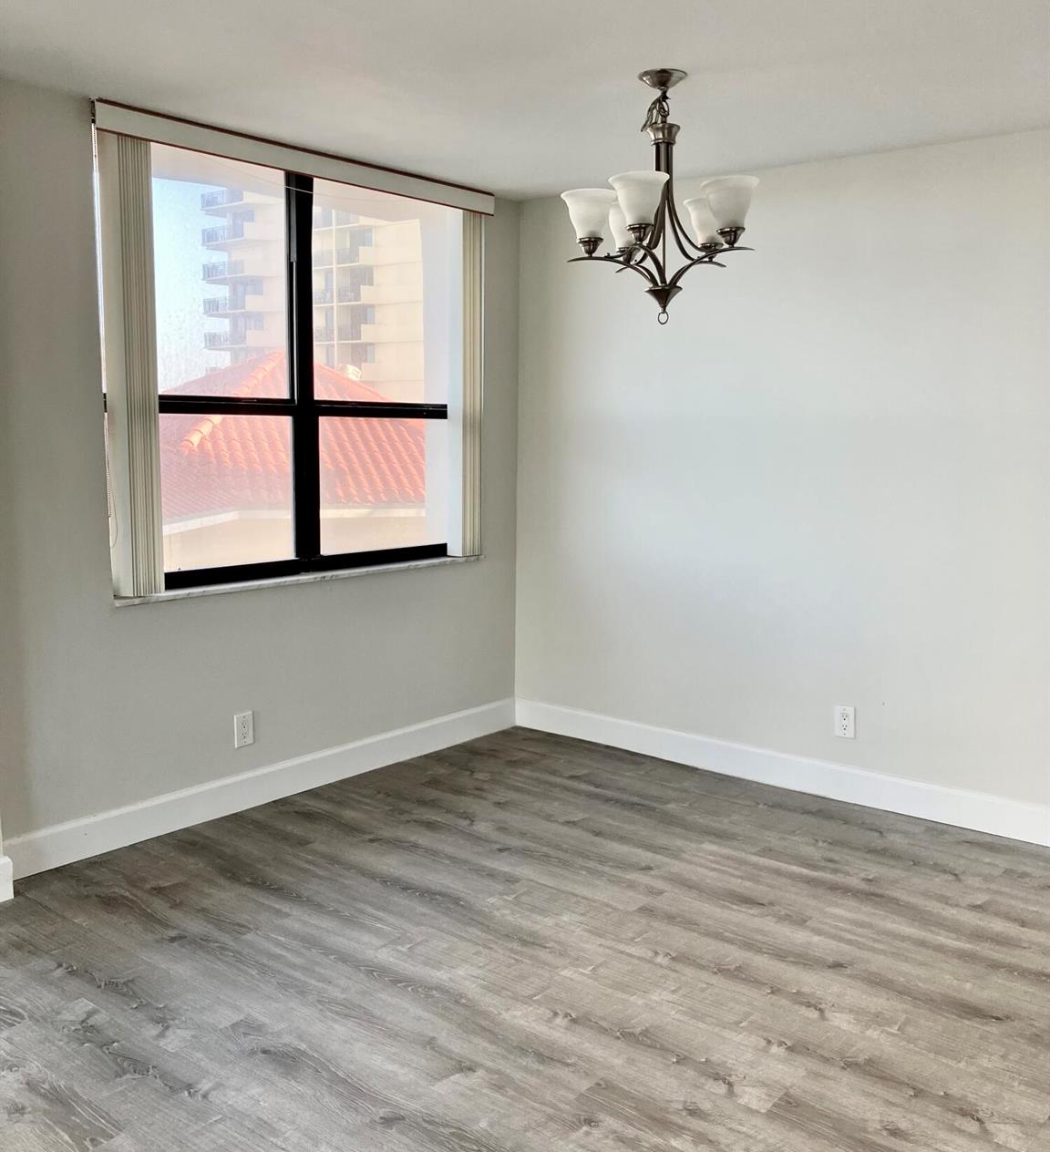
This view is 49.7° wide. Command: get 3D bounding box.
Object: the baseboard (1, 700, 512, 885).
[{"bbox_3d":[-0.849,0.776,4.491,0.016,0.140,2.500,7,10,39],"label":"baseboard"}]

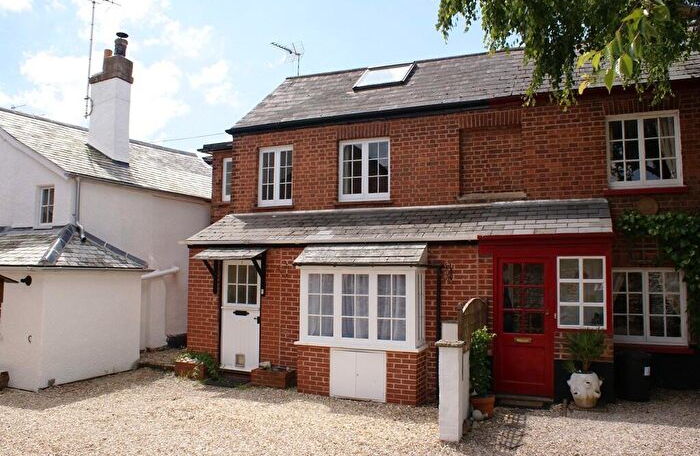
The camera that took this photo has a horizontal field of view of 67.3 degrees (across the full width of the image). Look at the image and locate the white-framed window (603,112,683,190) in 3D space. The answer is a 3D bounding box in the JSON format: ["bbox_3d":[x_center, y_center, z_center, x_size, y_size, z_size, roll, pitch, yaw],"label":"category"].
[{"bbox_3d":[4.703,-1.234,8.425,1.040,1.200,0.100,-1,-4,21],"label":"white-framed window"}]

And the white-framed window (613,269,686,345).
[{"bbox_3d":[4.376,1.144,7.748,0.993,1.111,0.082,-2,-6,21],"label":"white-framed window"}]

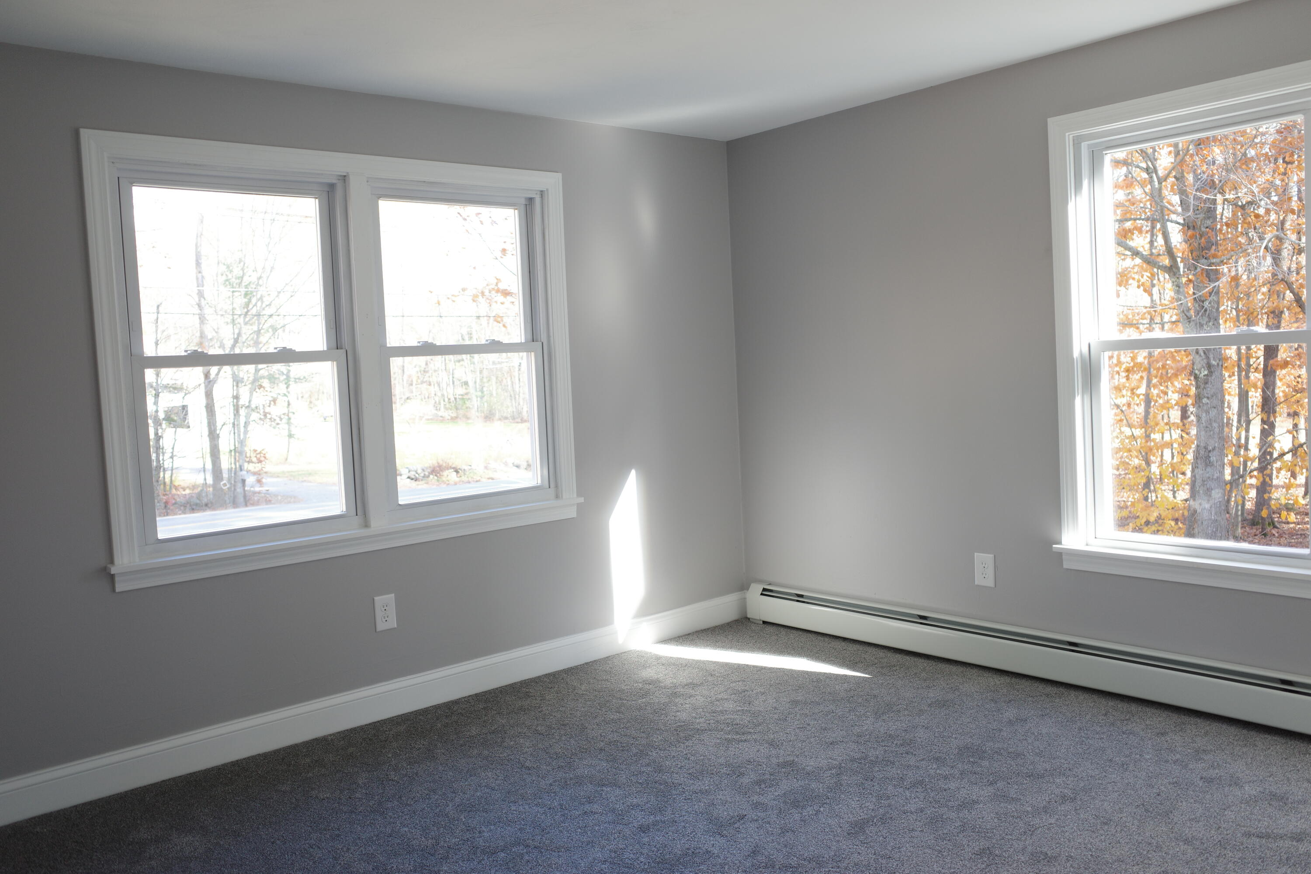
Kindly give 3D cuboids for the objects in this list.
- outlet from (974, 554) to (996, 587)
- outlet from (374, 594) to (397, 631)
[{"bbox_3d":[1.241,0.502,3.840,0.008,0.123,0.079,-6,6,-40],"label":"outlet"},{"bbox_3d":[-0.964,0.629,3.640,0.079,0.123,0.008,-6,6,-40],"label":"outlet"}]

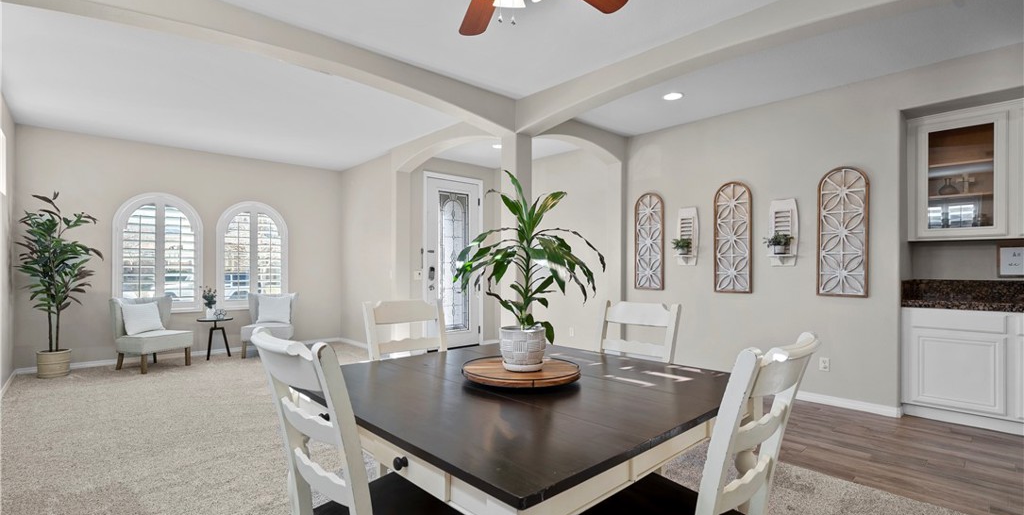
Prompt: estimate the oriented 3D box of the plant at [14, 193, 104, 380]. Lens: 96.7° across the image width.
[{"bbox_3d":[-4.957,0.284,4.998,0.680,2.020,0.620,1,-1,-43],"label":"plant"}]

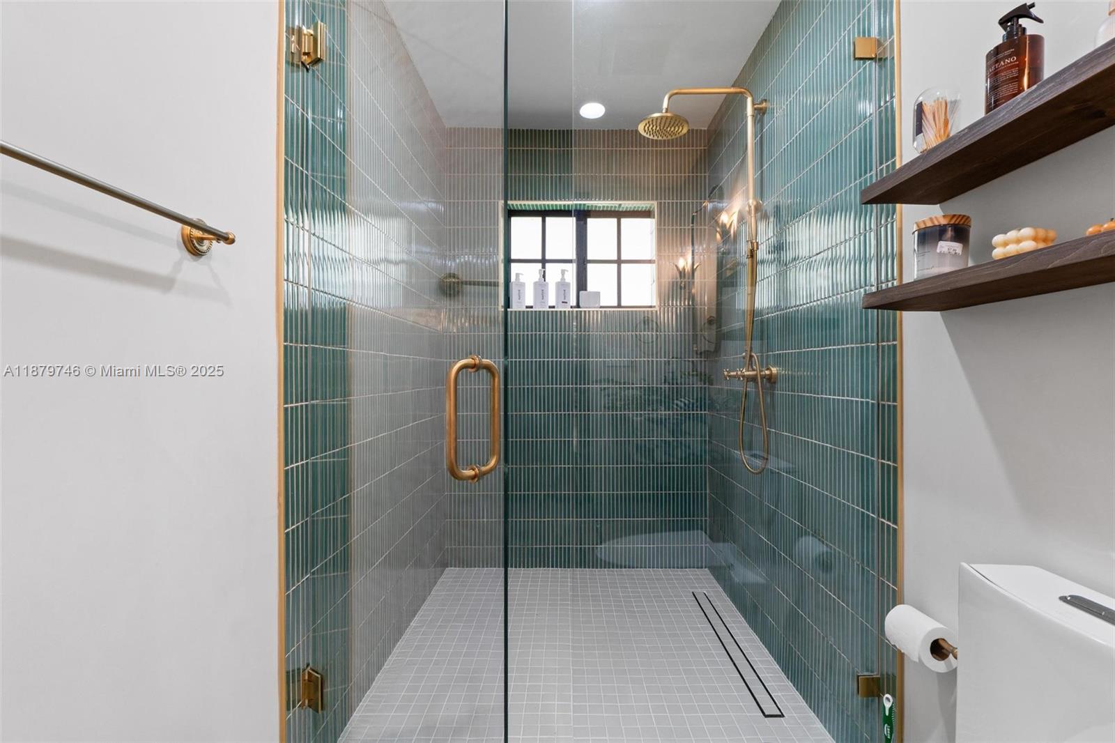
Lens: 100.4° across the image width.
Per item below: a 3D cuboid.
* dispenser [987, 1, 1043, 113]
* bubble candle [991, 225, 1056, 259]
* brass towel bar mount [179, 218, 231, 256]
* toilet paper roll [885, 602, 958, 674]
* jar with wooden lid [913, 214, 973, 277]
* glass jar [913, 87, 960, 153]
[{"bbox_3d":[0.704,-0.473,0.716,0.067,0.177,0.067,0,0,-30],"label":"dispenser"},{"bbox_3d":[0.737,-0.195,0.734,0.062,0.062,0.062,0,0,-8],"label":"bubble candle"},{"bbox_3d":[-0.611,-0.234,0.818,0.057,0.067,0.066,0,0,1],"label":"brass towel bar mount"},{"bbox_3d":[0.740,0.536,0.935,0.089,0.089,0.098,0,0,1],"label":"toilet paper roll"},{"bbox_3d":[0.700,-0.218,0.847,0.082,0.110,0.082,0,0,0],"label":"jar with wooden lid"},{"bbox_3d":[0.690,-0.447,0.848,0.068,0.128,0.068,0,0,0],"label":"glass jar"}]

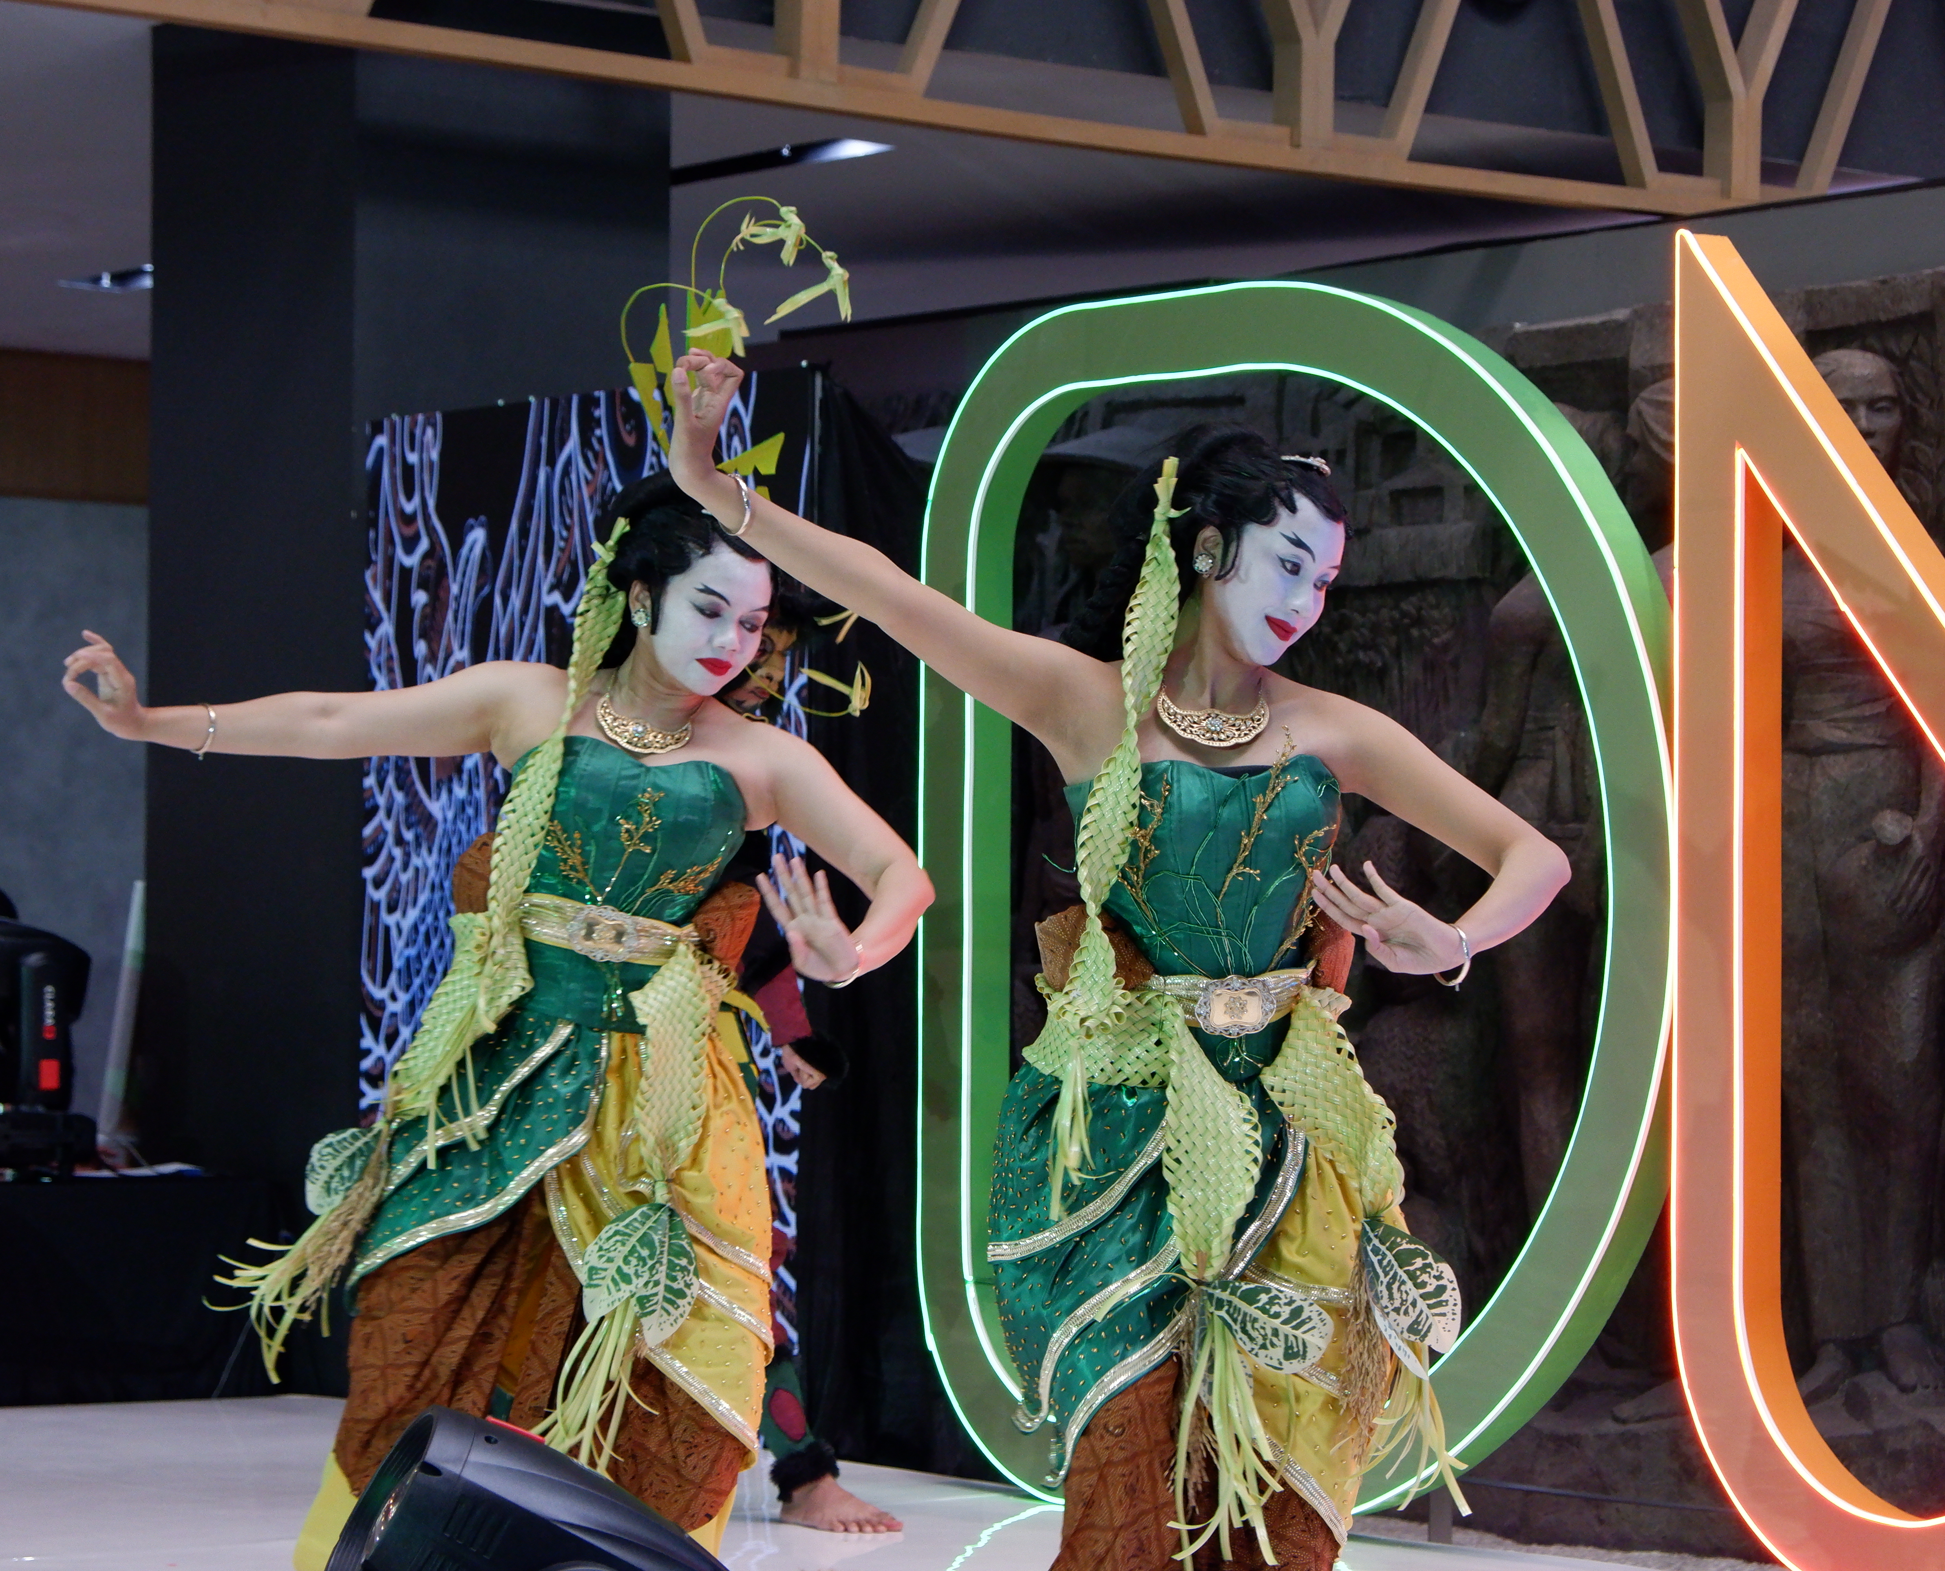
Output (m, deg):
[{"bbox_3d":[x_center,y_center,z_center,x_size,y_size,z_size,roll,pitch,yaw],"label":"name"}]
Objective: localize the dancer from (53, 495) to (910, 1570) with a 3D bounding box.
[{"bbox_3d":[-0.604,0.328,6.900,1.100,1.460,0.550,0,-1,-3],"label":"dancer"}]

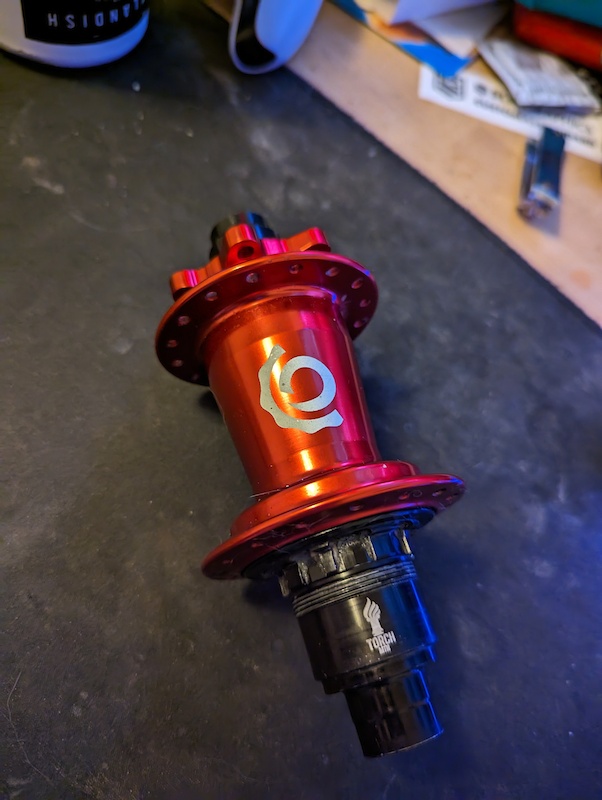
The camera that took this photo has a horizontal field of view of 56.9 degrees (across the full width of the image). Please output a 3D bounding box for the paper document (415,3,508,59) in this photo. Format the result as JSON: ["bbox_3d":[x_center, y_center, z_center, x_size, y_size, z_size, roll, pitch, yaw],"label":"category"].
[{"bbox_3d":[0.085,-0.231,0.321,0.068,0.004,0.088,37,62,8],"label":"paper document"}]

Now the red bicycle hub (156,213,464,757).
[{"bbox_3d":[0.002,0.011,0.151,0.067,0.067,0.148,-12,66,-14],"label":"red bicycle hub"}]

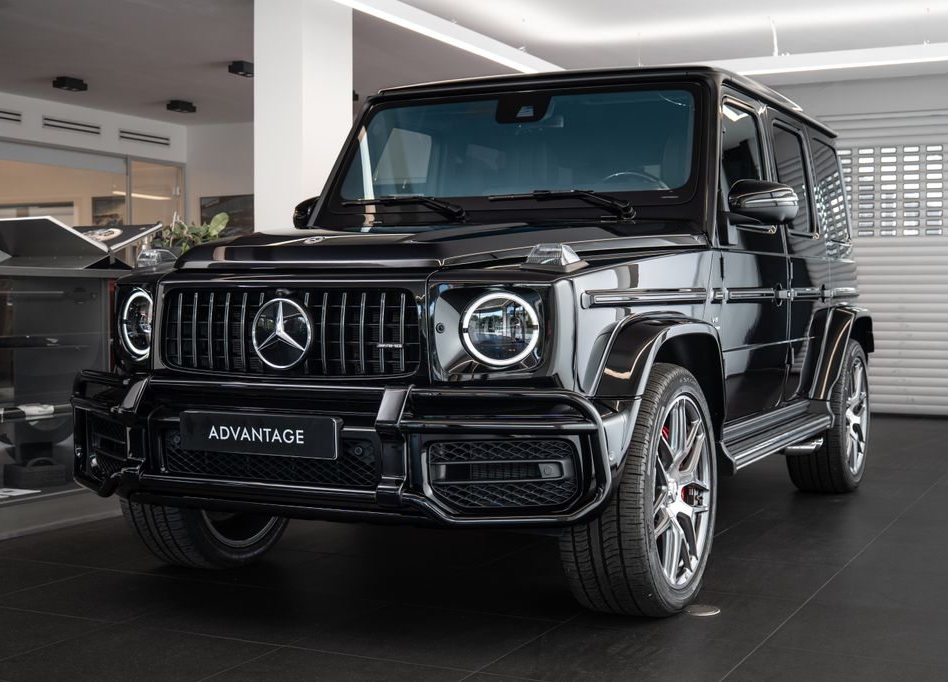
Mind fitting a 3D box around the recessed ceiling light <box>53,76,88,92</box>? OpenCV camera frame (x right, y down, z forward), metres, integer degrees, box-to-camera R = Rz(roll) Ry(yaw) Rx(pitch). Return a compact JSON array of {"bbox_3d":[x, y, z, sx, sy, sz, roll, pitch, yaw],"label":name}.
[{"bbox_3d":[-3.500,-2.230,11.098,0.150,0.090,0.250,1,2,27],"label":"recessed ceiling light"}]

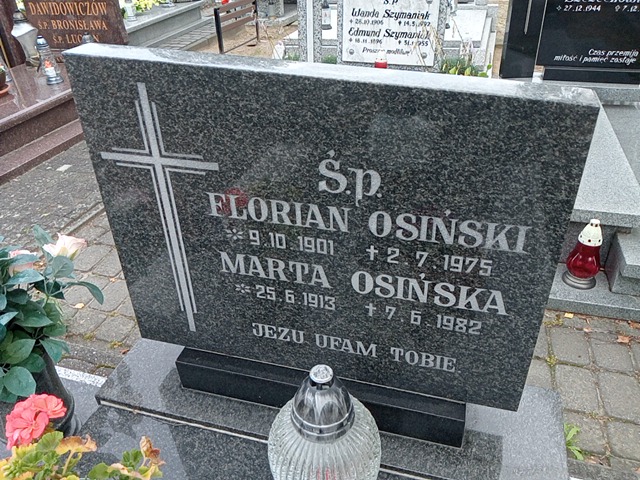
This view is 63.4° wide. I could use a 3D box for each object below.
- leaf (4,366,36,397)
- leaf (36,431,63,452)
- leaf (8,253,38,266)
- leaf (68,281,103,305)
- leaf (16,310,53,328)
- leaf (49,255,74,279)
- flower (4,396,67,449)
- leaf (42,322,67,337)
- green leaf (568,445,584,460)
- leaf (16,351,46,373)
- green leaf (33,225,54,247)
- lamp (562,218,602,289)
[{"bbox_3d":[-0.515,0.243,0.890,0.058,0.014,0.043,34,55,-1],"label":"leaf"},{"bbox_3d":[-0.408,0.304,0.780,0.030,0.014,0.039,42,54,12],"label":"leaf"},{"bbox_3d":[-0.596,0.039,1.037,0.058,0.018,0.036,-22,37,-29],"label":"leaf"},{"bbox_3d":[-0.459,0.103,1.018,0.068,0.030,0.037,-18,36,-25],"label":"leaf"},{"bbox_3d":[-0.485,0.135,0.880,0.057,0.014,0.038,2,48,-8],"label":"leaf"},{"bbox_3d":[-0.439,0.046,0.880,0.035,0.014,0.044,35,67,-12],"label":"leaf"},{"bbox_3d":[-0.457,0.293,0.832,0.090,0.070,0.080,-26,39,-33],"label":"flower"},{"bbox_3d":[-0.545,0.184,1.062,0.048,0.020,0.036,-21,37,-28],"label":"leaf"},{"bbox_3d":[0.649,0.539,1.310,0.018,0.012,0.043,-28,45,-18],"label":"green leaf"},{"bbox_3d":[-0.501,0.213,0.900,0.048,0.015,0.036,28,55,-2],"label":"leaf"},{"bbox_3d":[-0.557,-0.005,1.043,0.040,0.045,0.027,-20,37,-27],"label":"green leaf"},{"bbox_3d":[0.923,0.044,1.783,0.118,0.245,0.118,17,37,27],"label":"lamp"}]

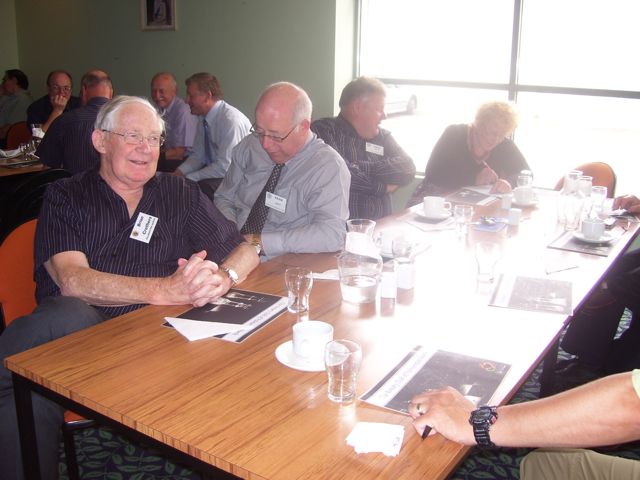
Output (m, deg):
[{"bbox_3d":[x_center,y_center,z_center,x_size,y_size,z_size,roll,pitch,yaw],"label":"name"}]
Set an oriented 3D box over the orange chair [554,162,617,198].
[{"bbox_3d":[1.433,0.006,3.744,0.500,0.830,0.550,16,21,42],"label":"orange chair"}]

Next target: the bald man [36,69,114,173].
[{"bbox_3d":[-1.290,-0.287,3.660,0.540,1.260,0.800,-8,18,-33],"label":"bald man"}]

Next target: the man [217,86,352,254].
[{"bbox_3d":[-0.048,0.088,2.385,0.570,1.260,0.700,4,17,8],"label":"man"}]

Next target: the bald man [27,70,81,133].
[{"bbox_3d":[-1.700,-0.491,4.420,0.540,1.250,0.780,-7,18,-30],"label":"bald man"}]

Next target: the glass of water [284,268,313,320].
[{"bbox_3d":[-0.054,0.132,1.698,0.070,0.105,0.070,2,15,0],"label":"glass of water"}]

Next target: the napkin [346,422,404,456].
[{"bbox_3d":[0.095,0.345,1.158,0.097,0.010,0.100,5,17,9],"label":"napkin"}]

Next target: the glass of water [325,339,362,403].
[{"bbox_3d":[0.044,0.254,1.290,0.071,0.106,0.071,2,16,0],"label":"glass of water"}]

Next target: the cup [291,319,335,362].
[{"bbox_3d":[-0.014,0.221,1.439,0.089,0.062,0.112,1,16,-3],"label":"cup"}]

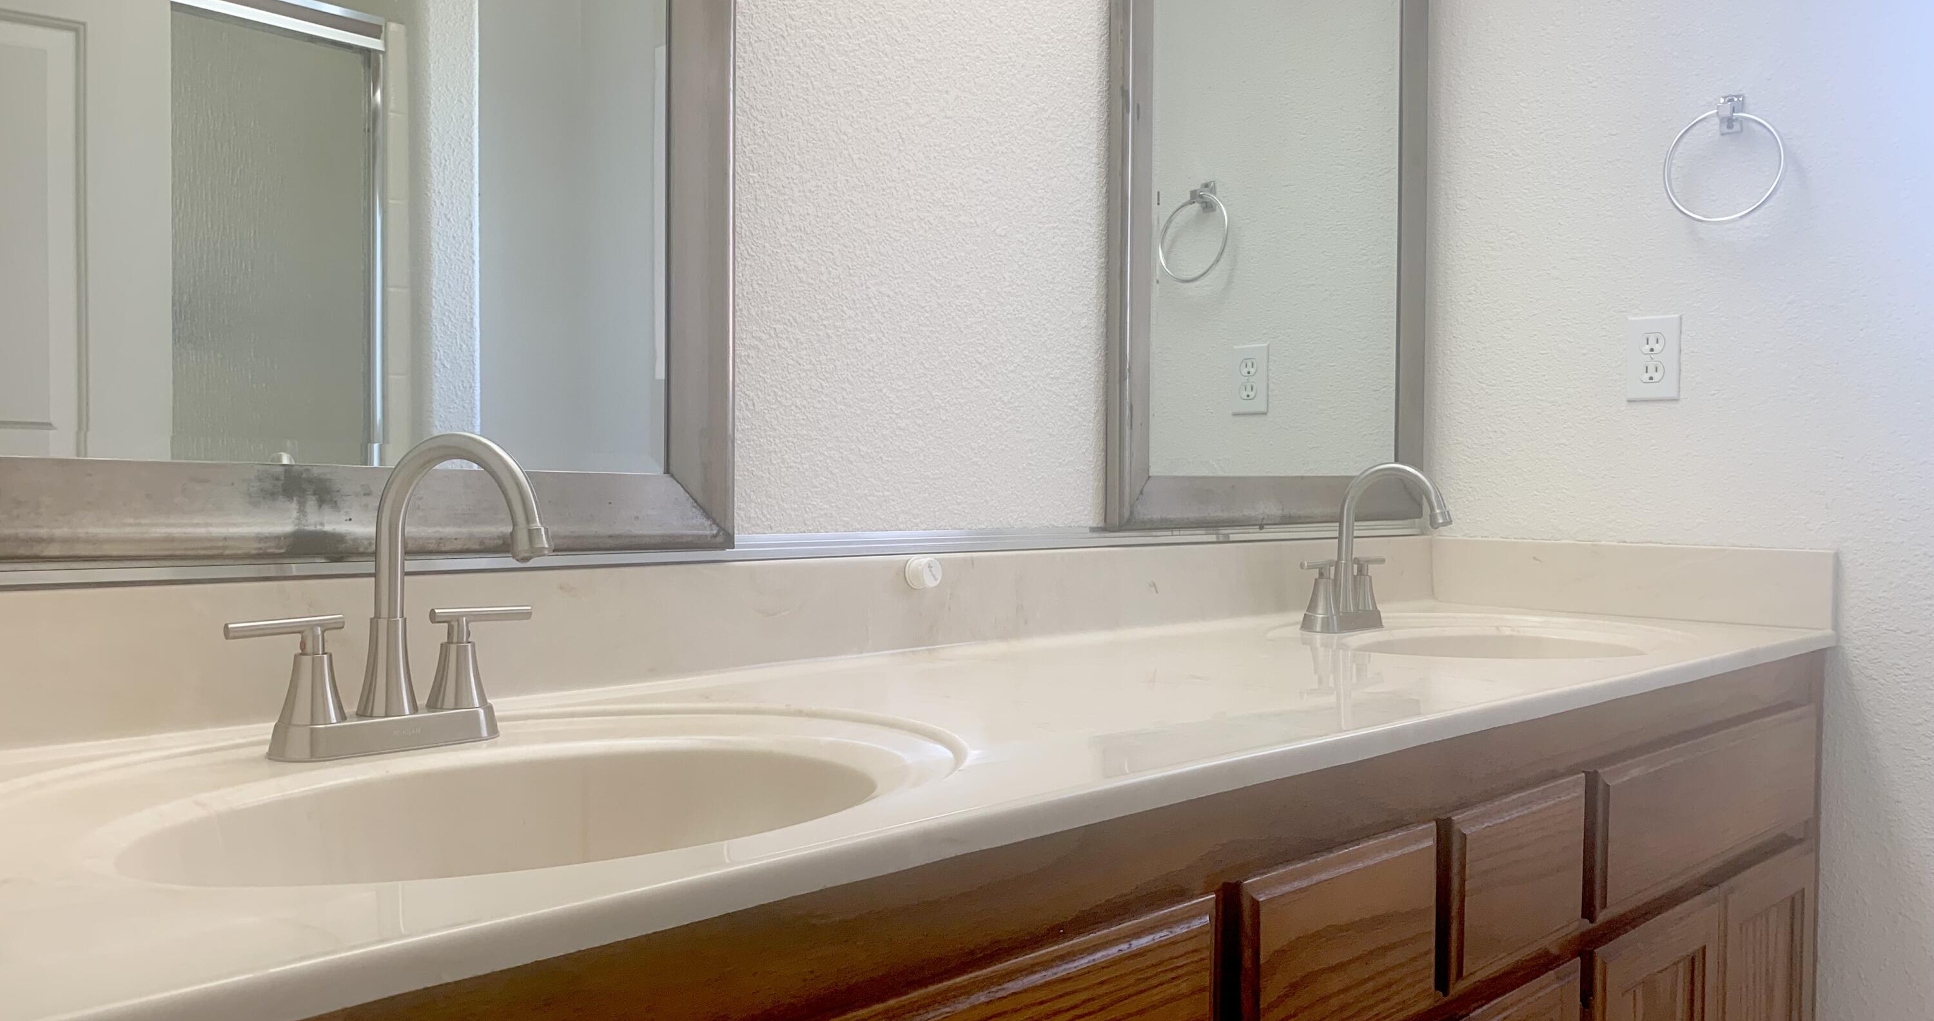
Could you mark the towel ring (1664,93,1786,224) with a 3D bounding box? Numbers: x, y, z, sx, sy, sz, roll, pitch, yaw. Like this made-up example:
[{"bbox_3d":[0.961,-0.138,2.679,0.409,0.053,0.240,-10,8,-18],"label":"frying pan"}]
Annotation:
[{"bbox_3d":[1.003,-0.464,1.917,0.047,0.172,0.149,-1,1,-45],"label":"towel ring"}]

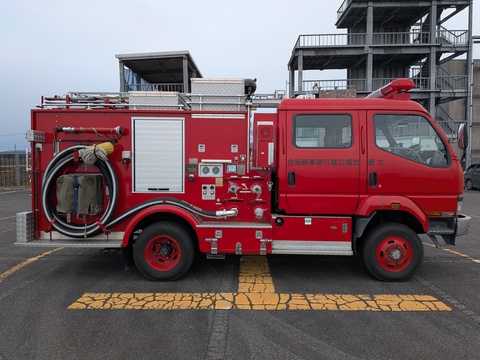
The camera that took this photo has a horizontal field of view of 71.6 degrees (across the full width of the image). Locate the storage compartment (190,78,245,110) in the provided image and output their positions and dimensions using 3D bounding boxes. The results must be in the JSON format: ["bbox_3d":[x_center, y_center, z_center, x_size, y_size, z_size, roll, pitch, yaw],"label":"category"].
[{"bbox_3d":[-0.266,-1.099,4.698,0.670,0.430,1.000,1,4,1],"label":"storage compartment"}]

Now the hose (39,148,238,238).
[{"bbox_3d":[-1.254,0.154,4.090,2.300,1.110,0.190,1,4,1],"label":"hose"}]

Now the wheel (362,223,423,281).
[{"bbox_3d":[1.870,0.866,4.150,0.735,0.735,0.220,1,4,1],"label":"wheel"}]

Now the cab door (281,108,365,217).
[{"bbox_3d":[0.977,-0.212,4.040,0.980,1.240,0.140,1,4,1],"label":"cab door"}]

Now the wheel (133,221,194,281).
[{"bbox_3d":[-0.935,0.862,4.190,0.735,0.735,0.230,1,4,1],"label":"wheel"}]

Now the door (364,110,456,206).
[{"bbox_3d":[2.059,-0.272,4.020,1.040,1.130,0.140,1,4,1],"label":"door"}]

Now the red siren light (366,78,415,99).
[{"bbox_3d":[2.041,-1.210,4.728,0.300,0.200,1.200,1,4,1],"label":"red siren light"}]

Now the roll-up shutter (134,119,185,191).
[{"bbox_3d":[-1.014,-0.307,4.140,0.660,0.950,0.060,1,4,1],"label":"roll-up shutter"}]

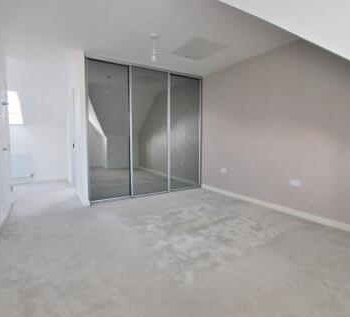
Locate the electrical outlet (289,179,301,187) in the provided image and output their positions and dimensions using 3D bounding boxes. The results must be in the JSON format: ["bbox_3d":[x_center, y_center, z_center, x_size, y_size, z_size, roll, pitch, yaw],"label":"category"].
[{"bbox_3d":[1.712,0.348,2.823,0.013,0.087,0.146,-3,5,-33],"label":"electrical outlet"}]

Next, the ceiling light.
[{"bbox_3d":[-0.276,-1.470,2.667,0.105,0.355,0.105,0,4,0],"label":"ceiling light"}]

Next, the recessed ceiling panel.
[{"bbox_3d":[0.372,-1.684,3.099,0.584,0.030,0.625,-3,5,-33],"label":"recessed ceiling panel"}]

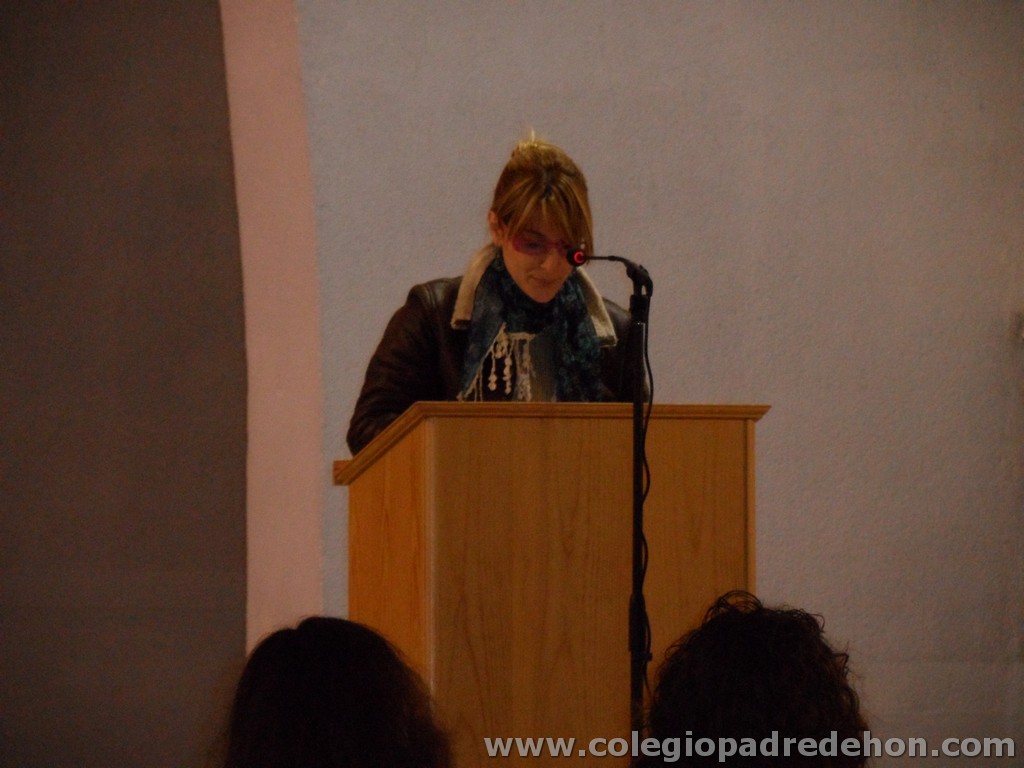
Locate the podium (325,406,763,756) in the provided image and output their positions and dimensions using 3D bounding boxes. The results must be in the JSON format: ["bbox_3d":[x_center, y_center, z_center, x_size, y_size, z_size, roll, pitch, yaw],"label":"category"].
[{"bbox_3d":[0.071,0.619,12.245,0.626,1.160,0.460,0,-2,-17],"label":"podium"}]

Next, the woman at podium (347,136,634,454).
[{"bbox_3d":[-0.016,0.386,12.550,0.500,1.645,0.420,0,-2,-17],"label":"woman at podium"}]

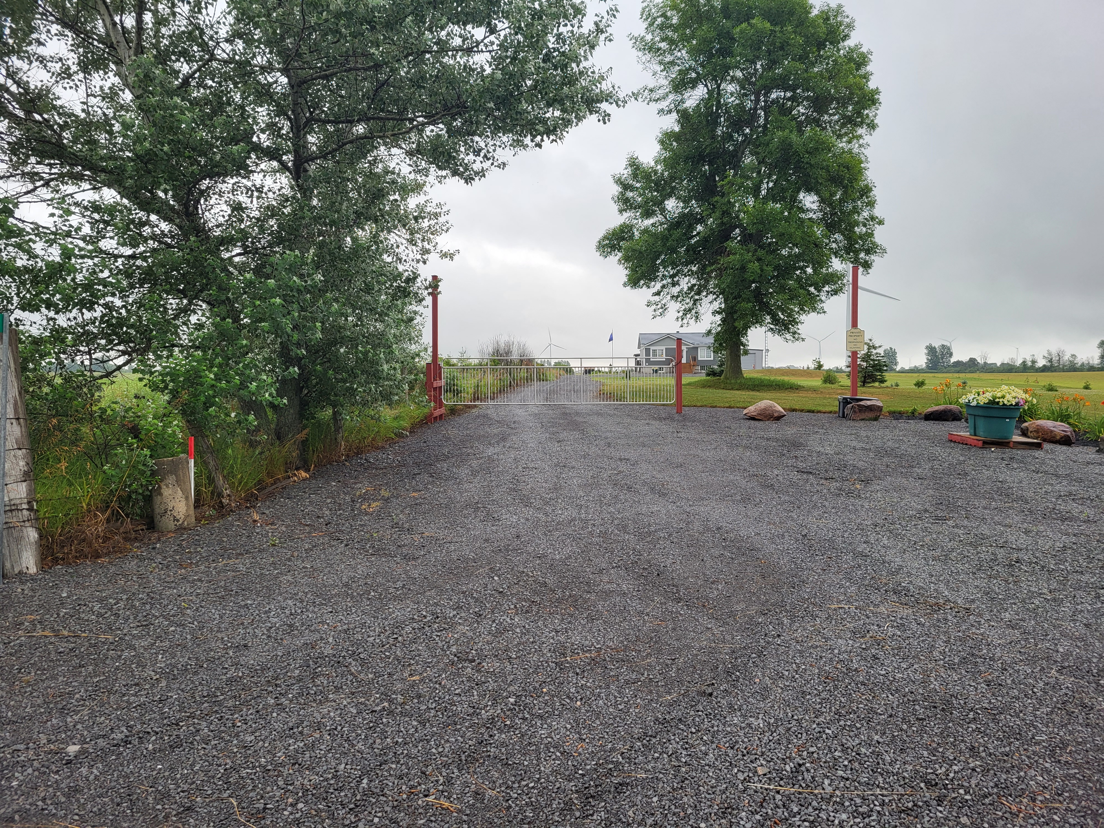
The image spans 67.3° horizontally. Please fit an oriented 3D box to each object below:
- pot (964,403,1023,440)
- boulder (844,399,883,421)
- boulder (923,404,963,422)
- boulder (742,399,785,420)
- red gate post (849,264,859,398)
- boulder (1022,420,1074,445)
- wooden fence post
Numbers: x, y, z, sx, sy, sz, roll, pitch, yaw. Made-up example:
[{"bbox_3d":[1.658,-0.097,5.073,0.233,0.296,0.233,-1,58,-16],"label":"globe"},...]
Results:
[{"bbox_3d":[7.722,0.131,14.500,0.880,0.560,0.880,1,4,28],"label":"pot"},{"bbox_3d":[7.414,-0.080,19.700,0.840,0.440,0.580,0,3,5],"label":"boulder"},{"bbox_3d":[9.269,-0.020,19.650,0.880,0.350,0.600,0,3,10],"label":"boulder"},{"bbox_3d":[5.074,-0.076,19.750,0.980,0.440,0.650,0,3,5],"label":"boulder"},{"bbox_3d":[7.772,-1.883,21.300,0.145,3.830,0.145,0,3,0],"label":"red gate post"},{"bbox_3d":[8.911,0.330,14.900,0.860,0.400,0.600,1,3,22],"label":"boulder"},{"bbox_3d":[-4.017,0.259,6.150,0.250,1.830,0.250,-4,4,-33],"label":"wooden fence post"}]

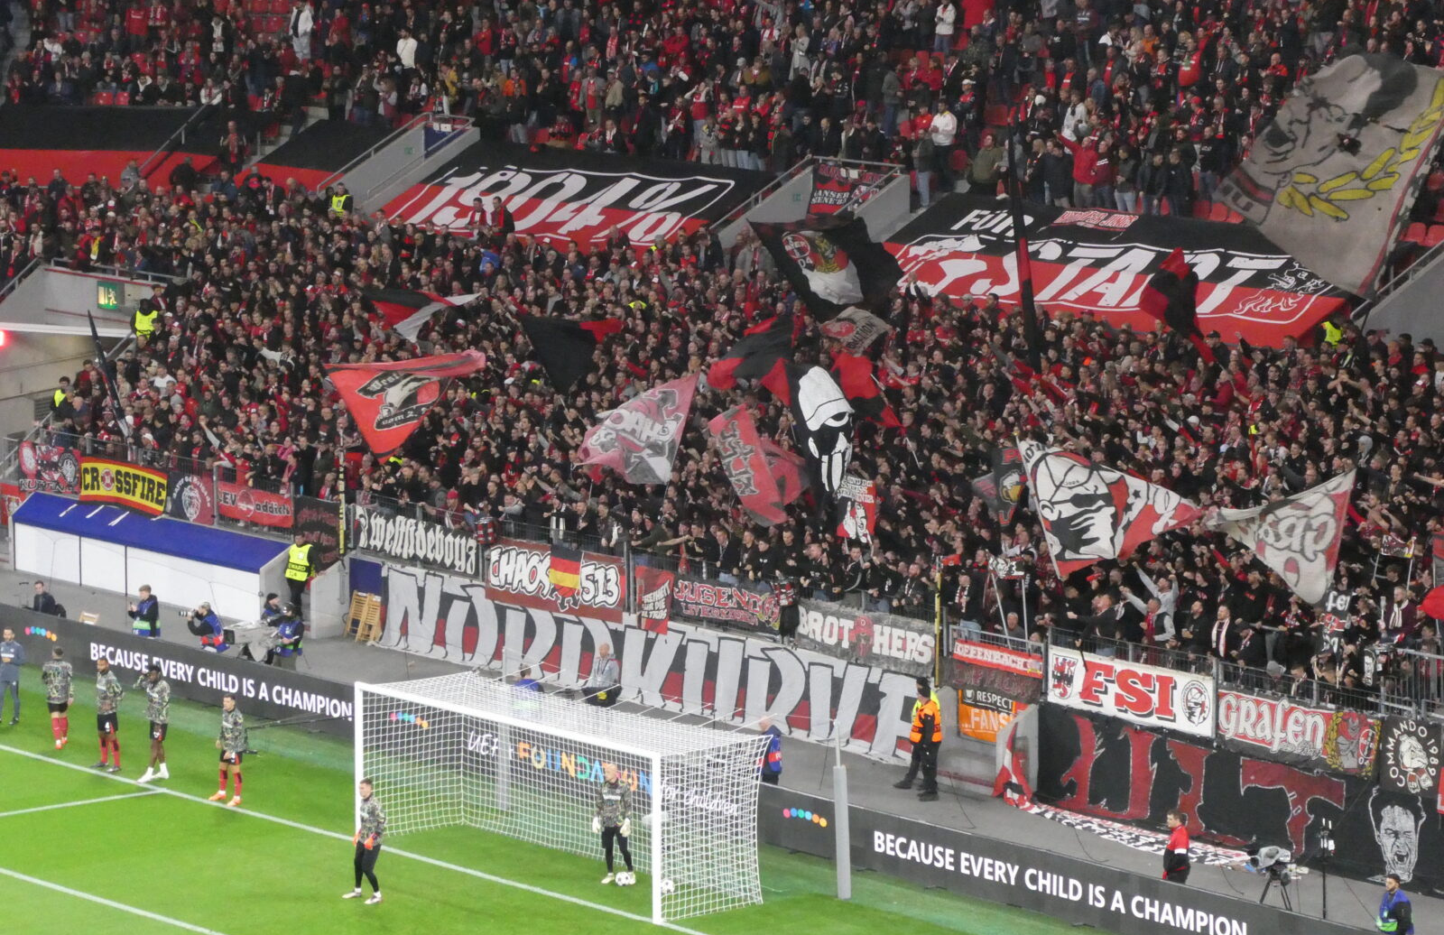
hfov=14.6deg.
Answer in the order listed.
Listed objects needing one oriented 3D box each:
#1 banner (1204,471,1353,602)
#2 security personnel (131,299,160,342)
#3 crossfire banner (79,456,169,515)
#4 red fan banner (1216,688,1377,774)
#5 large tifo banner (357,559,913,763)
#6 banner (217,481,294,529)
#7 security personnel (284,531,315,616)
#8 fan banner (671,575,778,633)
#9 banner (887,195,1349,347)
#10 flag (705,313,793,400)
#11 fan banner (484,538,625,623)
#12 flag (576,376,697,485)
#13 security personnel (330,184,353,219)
[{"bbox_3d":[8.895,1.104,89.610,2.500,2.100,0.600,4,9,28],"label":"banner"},{"bbox_3d":[-12.204,-2.685,119.200,0.580,1.780,0.400,2,8,16],"label":"security personnel"},{"bbox_3d":[-11.996,0.391,112.419,0.080,0.830,3.150,-6,10,-39],"label":"crossfire banner"},{"bbox_3d":[8.940,4.107,87.423,0.070,0.840,3.420,-7,11,-39],"label":"red fan banner"},{"bbox_3d":[-1.628,3.377,99.463,0.120,1.680,15.500,-6,10,-39],"label":"large tifo banner"},{"bbox_3d":[-9.049,0.740,108.836,0.080,0.630,2.550,-6,10,-39],"label":"banner"},{"bbox_3d":[-8.065,2.047,107.419,0.580,1.760,0.380,5,9,30],"label":"security personnel"},{"bbox_3d":[0.049,2.391,98.224,0.070,0.700,2.950,-7,11,-39],"label":"fan banner"},{"bbox_3d":[7.795,-4.051,111.928,3.900,0.200,13.600,-36,27,-30],"label":"banner"},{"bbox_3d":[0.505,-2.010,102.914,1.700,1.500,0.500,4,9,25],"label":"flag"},{"bbox_3d":[-3.078,2.019,101.038,0.080,1.180,4.100,-6,10,-39],"label":"fan banner"},{"bbox_3d":[-1.514,-0.681,101.476,2.000,1.950,0.400,2,8,17],"label":"flag"},{"bbox_3d":[-8.230,-5.274,121.811,0.550,1.780,0.380,5,9,31],"label":"security personnel"}]

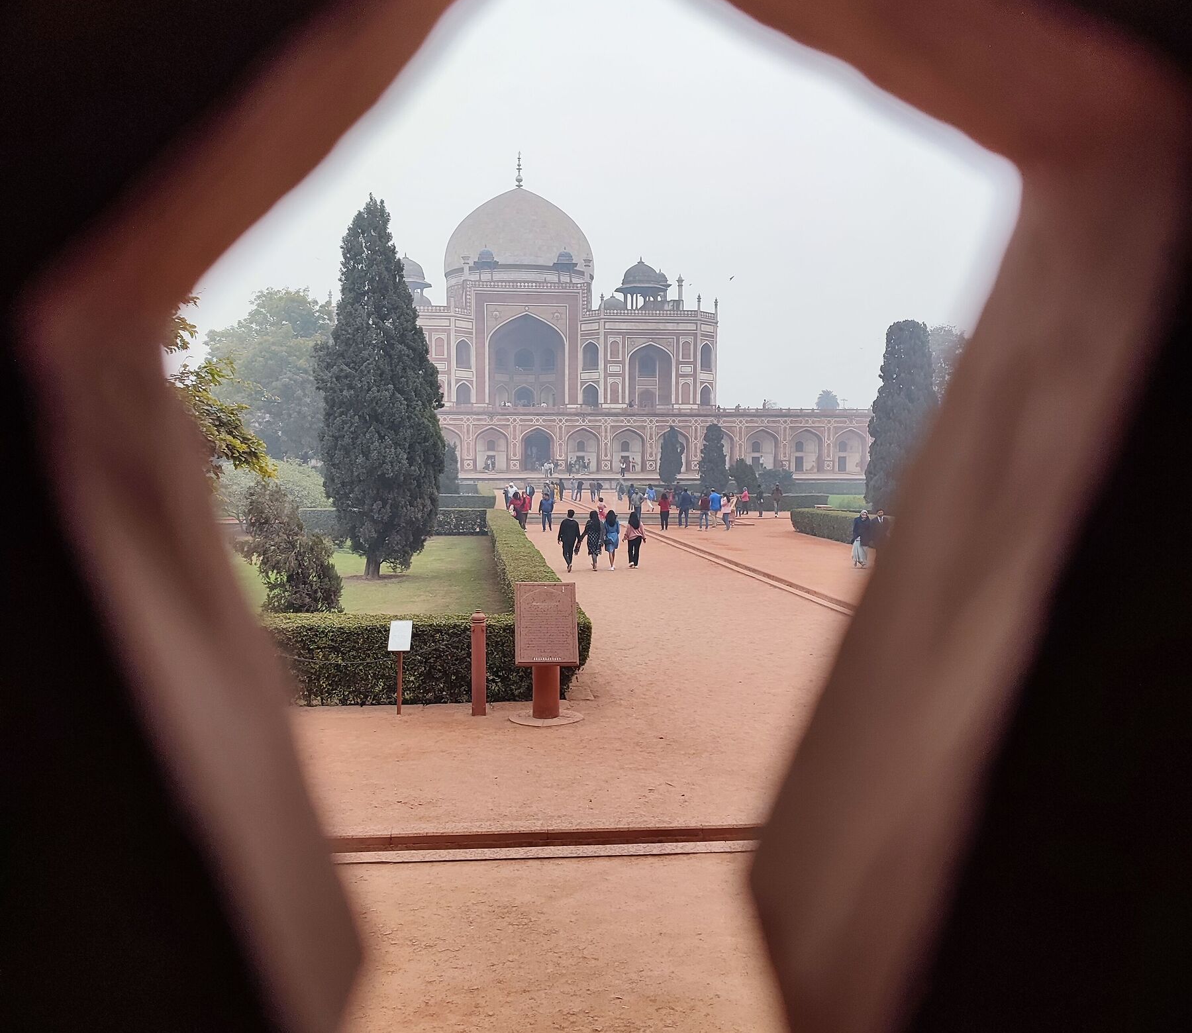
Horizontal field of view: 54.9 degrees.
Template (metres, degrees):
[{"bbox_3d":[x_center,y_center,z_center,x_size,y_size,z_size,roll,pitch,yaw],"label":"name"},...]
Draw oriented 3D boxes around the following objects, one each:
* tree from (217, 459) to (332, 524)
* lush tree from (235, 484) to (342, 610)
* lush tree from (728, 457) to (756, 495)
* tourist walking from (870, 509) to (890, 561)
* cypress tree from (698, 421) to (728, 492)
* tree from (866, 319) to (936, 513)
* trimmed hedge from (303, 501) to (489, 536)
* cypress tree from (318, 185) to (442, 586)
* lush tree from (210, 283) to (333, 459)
[{"bbox_3d":[-14.366,-1.043,50.929,5.500,3.150,5.200,0,3,-6],"label":"tree"},{"bbox_3d":[-5.675,0.642,21.240,1.950,2.640,1.900,0,3,-6],"label":"lush tree"},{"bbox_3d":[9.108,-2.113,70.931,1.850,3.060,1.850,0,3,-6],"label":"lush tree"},{"bbox_3d":[7.965,0.623,31.962,0.560,1.680,0.360,0,3,2],"label":"tourist walking"},{"bbox_3d":[7.678,-3.481,74.877,1.950,5.420,1.950,0,3,-6],"label":"cypress tree"},{"bbox_3d":[17.094,-5.380,62.757,4.200,10.690,4.200,0,3,-6],"label":"tree"},{"bbox_3d":[-8.346,0.235,47.175,7.900,1.080,1.100,0,3,-6],"label":"trimmed hedge"},{"bbox_3d":[-5.622,-3.317,29.578,3.350,9.800,3.350,0,3,-6],"label":"cypress tree"},{"bbox_3d":[-26.018,-10.337,94.611,12.300,17.160,12.000,0,3,-6],"label":"lush tree"}]

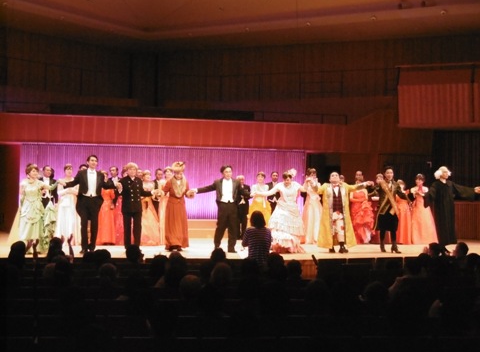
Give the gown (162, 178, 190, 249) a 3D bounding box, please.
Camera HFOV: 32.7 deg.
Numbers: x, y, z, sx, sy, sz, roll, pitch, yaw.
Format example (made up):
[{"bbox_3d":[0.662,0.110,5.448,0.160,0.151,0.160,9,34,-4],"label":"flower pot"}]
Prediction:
[{"bbox_3d":[-1.257,0.743,16.200,0.560,1.386,0.450,1,-1,-9],"label":"gown"}]

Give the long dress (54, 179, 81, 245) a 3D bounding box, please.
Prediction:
[{"bbox_3d":[-3.542,0.744,16.800,0.570,1.386,0.500,1,-1,-11],"label":"long dress"}]

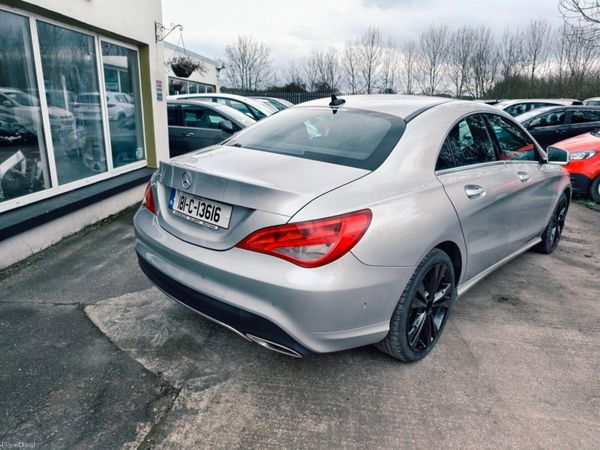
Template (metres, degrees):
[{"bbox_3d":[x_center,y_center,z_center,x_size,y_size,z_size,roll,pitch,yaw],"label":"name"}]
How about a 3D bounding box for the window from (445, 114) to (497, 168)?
[{"bbox_3d":[1.062,-0.530,2.447,0.670,0.320,0.055,-12,-1,-42],"label":"window"}]

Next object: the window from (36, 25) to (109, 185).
[{"bbox_3d":[-2.304,-1.218,4.133,0.070,1.460,0.920,4,16,4],"label":"window"}]

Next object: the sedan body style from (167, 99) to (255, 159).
[{"bbox_3d":[-1.807,-1.664,7.757,4.550,1.440,1.820,4,16,8],"label":"sedan body style"}]

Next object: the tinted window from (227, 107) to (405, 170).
[{"bbox_3d":[0.078,-0.557,2.458,1.250,0.120,0.580,17,54,42],"label":"tinted window"}]

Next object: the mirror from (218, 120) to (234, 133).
[{"bbox_3d":[-1.220,-1.635,6.617,0.160,0.165,0.220,4,16,8],"label":"mirror"}]

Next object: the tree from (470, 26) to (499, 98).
[{"bbox_3d":[16.526,-13.180,36.234,2.458,8.848,2.458,2,16,0],"label":"tree"}]

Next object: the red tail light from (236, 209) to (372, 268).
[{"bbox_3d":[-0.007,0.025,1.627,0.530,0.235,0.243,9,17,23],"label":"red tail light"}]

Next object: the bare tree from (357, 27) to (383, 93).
[{"bbox_3d":[6.532,-14.155,38.245,2.365,8.897,2.365,5,16,8],"label":"bare tree"}]

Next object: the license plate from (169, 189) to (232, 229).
[{"bbox_3d":[-0.500,-0.087,1.957,0.520,0.112,0.015,17,9,42],"label":"license plate"}]

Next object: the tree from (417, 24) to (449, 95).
[{"bbox_3d":[12.172,-13.739,37.274,2.832,9.102,2.832,7,17,16],"label":"tree"}]

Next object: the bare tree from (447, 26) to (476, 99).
[{"bbox_3d":[13.000,-11.859,32.890,2.500,8.200,2.500,2,16,0],"label":"bare tree"}]

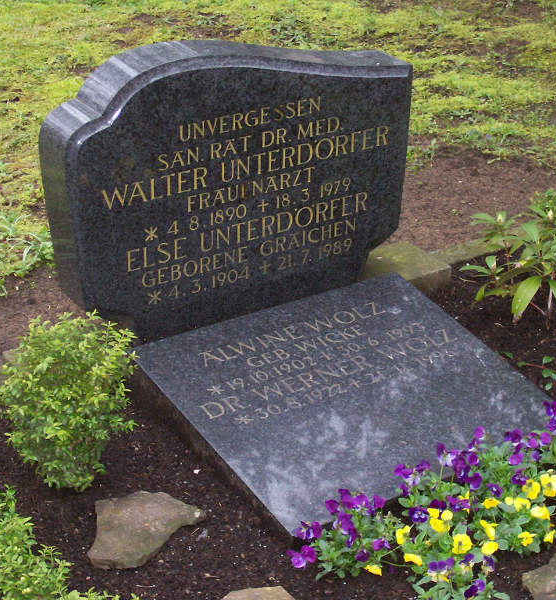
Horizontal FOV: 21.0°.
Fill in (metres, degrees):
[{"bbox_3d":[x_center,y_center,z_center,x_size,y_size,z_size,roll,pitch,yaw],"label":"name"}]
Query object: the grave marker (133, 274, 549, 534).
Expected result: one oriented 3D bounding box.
[{"bbox_3d":[0.151,0.211,3.107,0.700,0.070,0.657,-16,38,-28],"label":"grave marker"}]

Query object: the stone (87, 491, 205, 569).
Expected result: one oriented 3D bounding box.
[{"bbox_3d":[-0.234,0.416,2.696,0.207,0.050,0.180,0,26,0],"label":"stone"}]

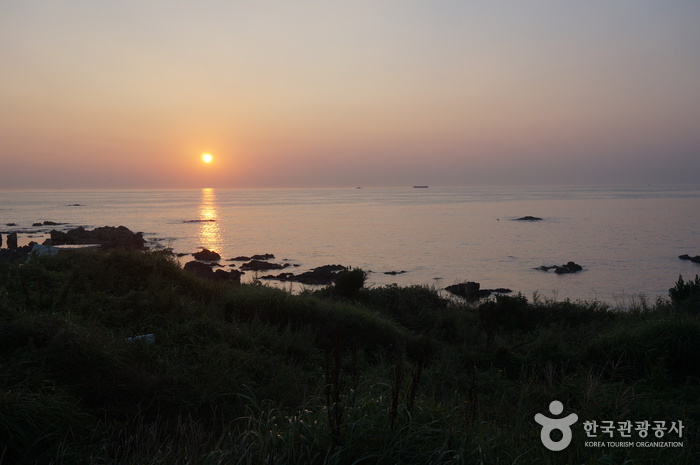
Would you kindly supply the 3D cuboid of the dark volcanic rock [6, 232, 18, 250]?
[{"bbox_3d":[-34.090,0.842,66.625,1.109,1.683,0.887,-2,4,-27],"label":"dark volcanic rock"}]

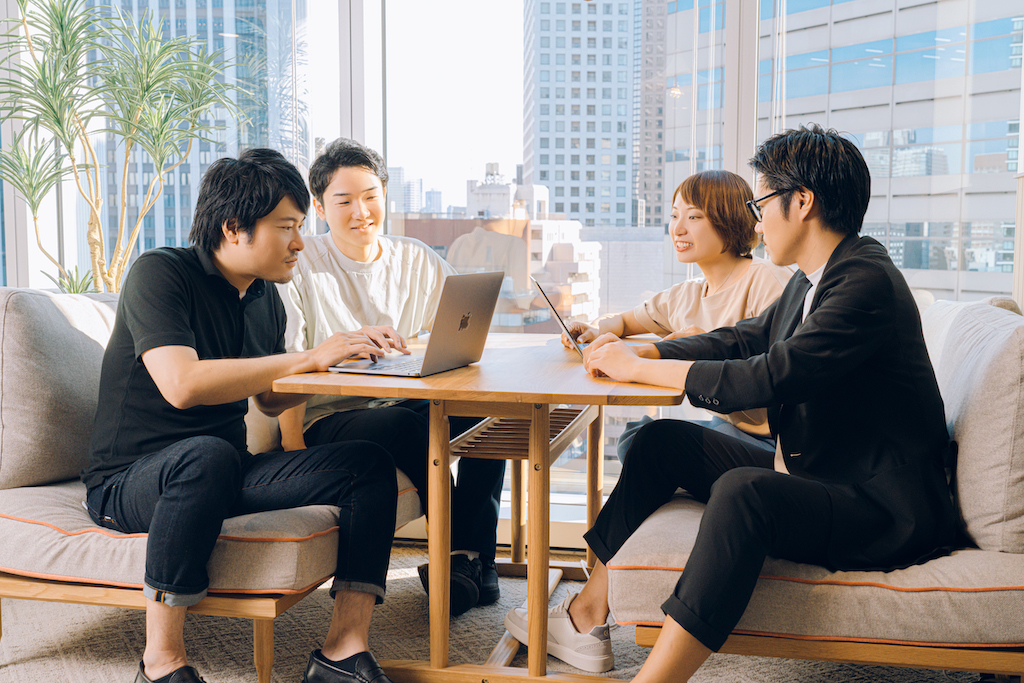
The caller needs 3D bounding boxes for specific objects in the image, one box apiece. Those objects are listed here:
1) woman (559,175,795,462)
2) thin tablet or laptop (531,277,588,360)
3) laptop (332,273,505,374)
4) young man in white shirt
[{"bbox_3d":[0.483,0.100,2.982,0.740,1.115,0.520,-4,7,-40],"label":"woman"},{"bbox_3d":[0.214,-0.065,2.720,0.323,0.185,0.302,0,5,-1],"label":"thin tablet or laptop"},{"bbox_3d":[-0.197,-0.047,2.383,0.269,0.209,0.302,2,6,21],"label":"laptop"},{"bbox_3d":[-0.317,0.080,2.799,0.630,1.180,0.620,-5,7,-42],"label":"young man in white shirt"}]

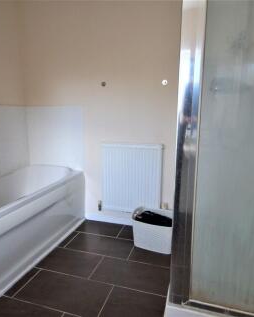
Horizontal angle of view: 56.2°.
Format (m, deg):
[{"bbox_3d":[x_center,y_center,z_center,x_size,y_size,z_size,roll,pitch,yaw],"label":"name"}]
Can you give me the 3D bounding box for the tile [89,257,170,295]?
[{"bbox_3d":[0.044,0.853,1.742,0.581,0.010,0.303,3,10,17],"label":"tile"}]

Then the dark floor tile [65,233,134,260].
[{"bbox_3d":[-0.229,0.782,2.137,0.581,0.010,0.303,3,10,17],"label":"dark floor tile"}]

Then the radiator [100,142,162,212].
[{"bbox_3d":[0.046,0.199,2.372,0.588,0.680,0.090,3,10,17],"label":"radiator"}]

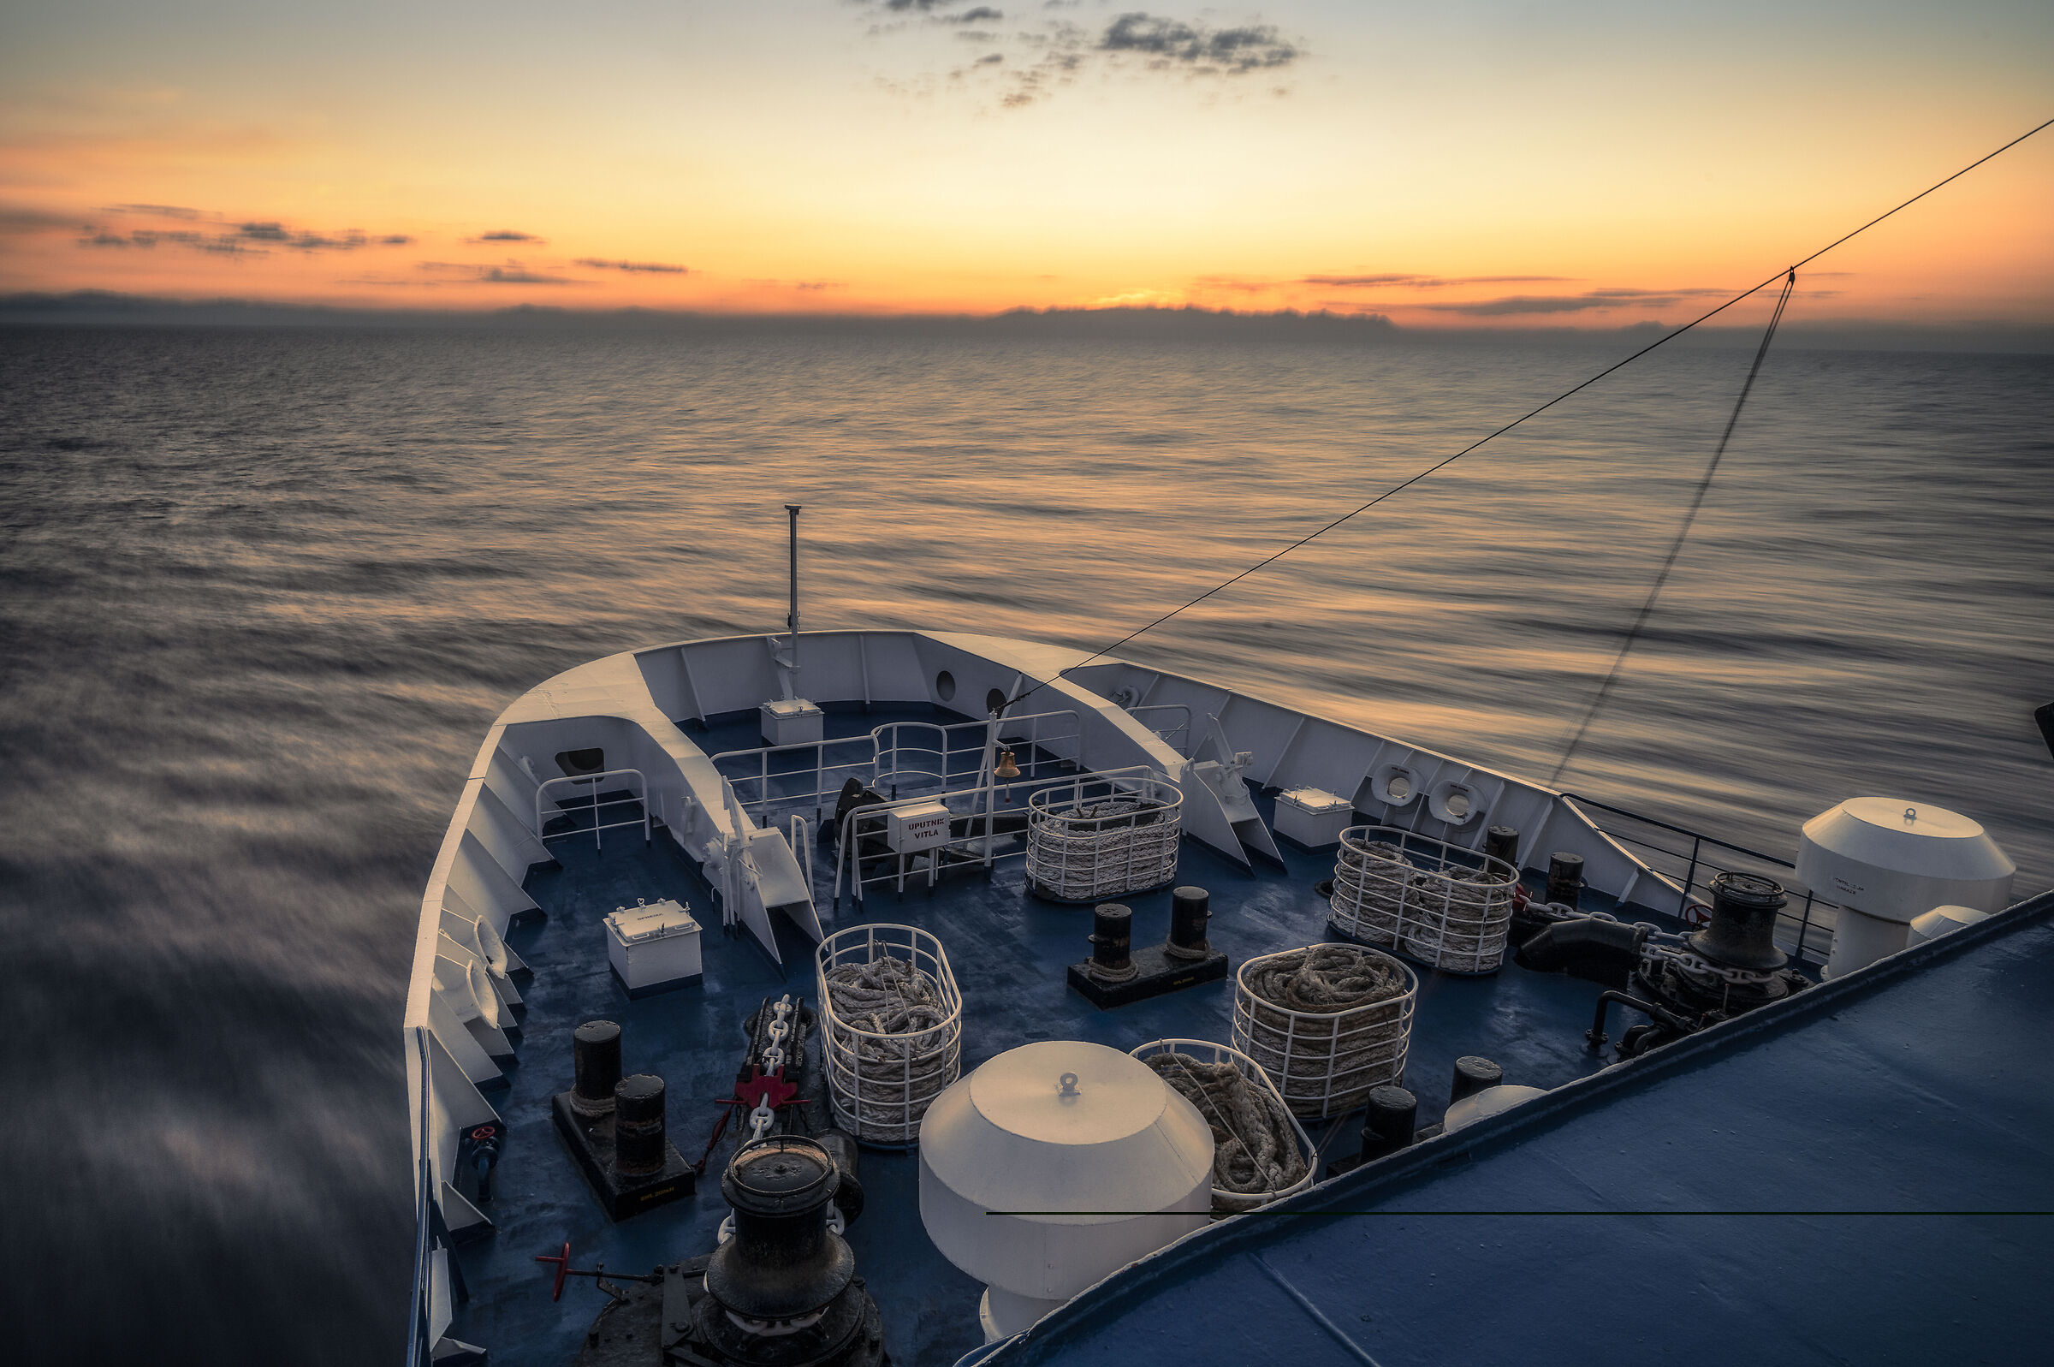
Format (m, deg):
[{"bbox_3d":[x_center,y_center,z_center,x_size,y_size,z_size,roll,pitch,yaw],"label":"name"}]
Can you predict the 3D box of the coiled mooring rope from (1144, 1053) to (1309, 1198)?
[{"bbox_3d":[1.282,3.471,9.645,0.954,0.835,1.775,-1,16,-12],"label":"coiled mooring rope"}]

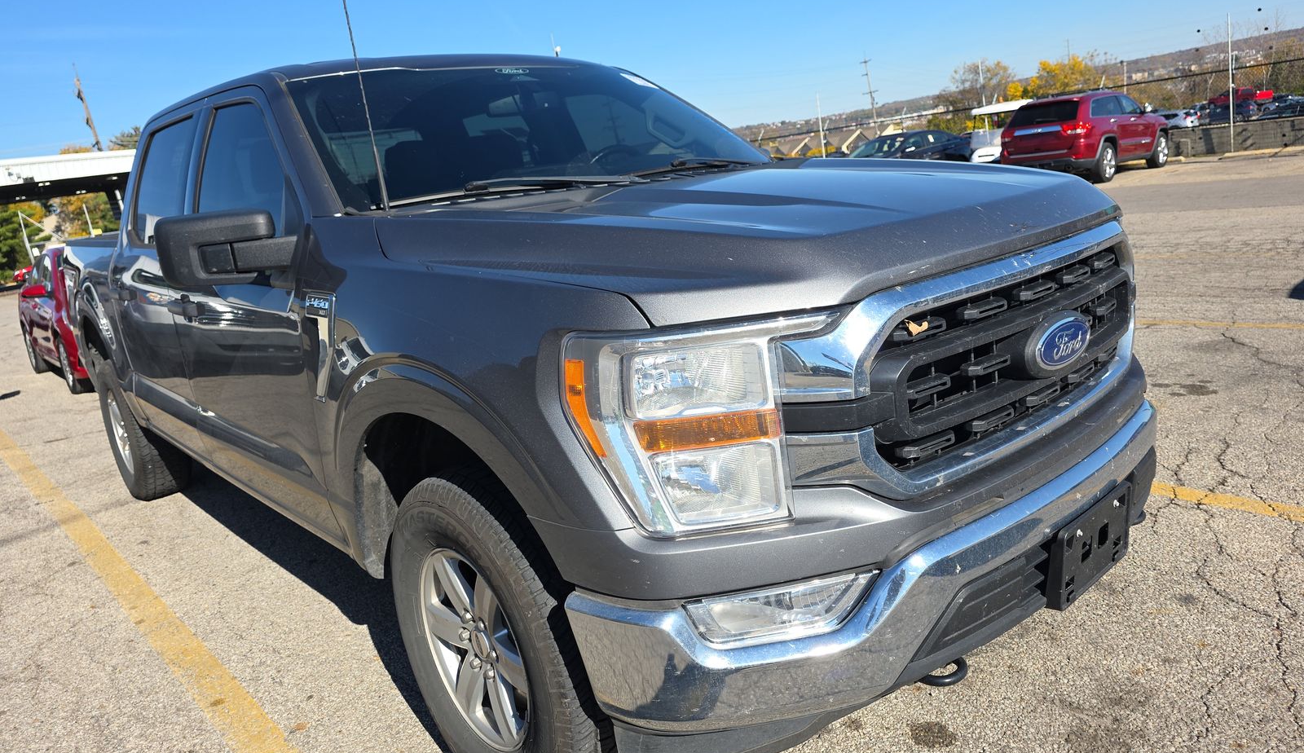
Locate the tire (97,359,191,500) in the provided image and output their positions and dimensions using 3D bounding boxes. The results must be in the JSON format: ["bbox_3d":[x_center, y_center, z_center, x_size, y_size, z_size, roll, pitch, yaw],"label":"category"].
[{"bbox_3d":[-2.790,0.258,4.802,0.270,0.805,0.810,-18,17,-39],"label":"tire"}]

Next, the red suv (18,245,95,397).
[{"bbox_3d":[-5.968,-0.893,9.840,1.850,1.480,4.700,-18,17,-39],"label":"red suv"}]

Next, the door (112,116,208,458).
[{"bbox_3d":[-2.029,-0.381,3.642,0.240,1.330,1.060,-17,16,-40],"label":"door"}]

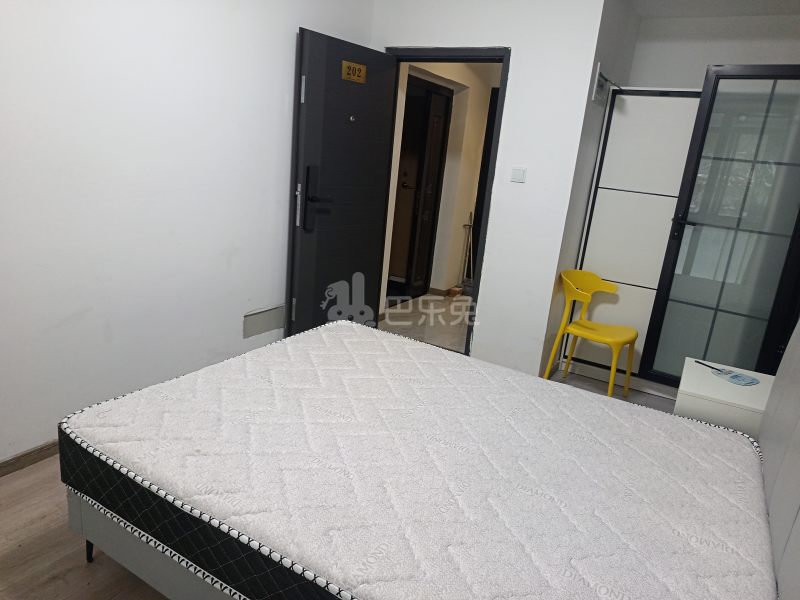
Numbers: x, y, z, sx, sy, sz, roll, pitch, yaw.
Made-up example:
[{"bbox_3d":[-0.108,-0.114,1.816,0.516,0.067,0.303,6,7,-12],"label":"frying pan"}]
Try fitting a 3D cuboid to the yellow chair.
[{"bbox_3d":[1.186,0.229,3.375,0.460,0.770,0.455,17,19,35],"label":"yellow chair"}]

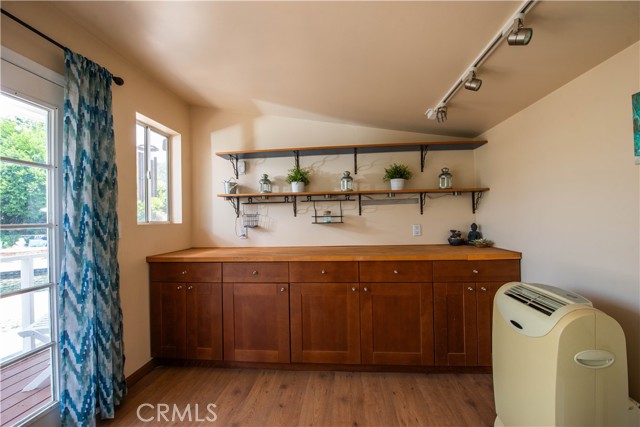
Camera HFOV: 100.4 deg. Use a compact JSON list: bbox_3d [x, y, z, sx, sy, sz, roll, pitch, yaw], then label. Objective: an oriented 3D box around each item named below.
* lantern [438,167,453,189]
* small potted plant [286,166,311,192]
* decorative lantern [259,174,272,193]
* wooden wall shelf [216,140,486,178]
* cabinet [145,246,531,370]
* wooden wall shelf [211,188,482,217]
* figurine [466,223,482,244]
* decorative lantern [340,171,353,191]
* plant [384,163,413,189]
[{"bbox_3d":[1.164,-0.314,2.468,0.127,0.210,0.127,-1,-1,4],"label":"lantern"},{"bbox_3d":[-0.201,-0.316,2.573,0.240,0.267,0.233,-1,-1,4],"label":"small potted plant"},{"bbox_3d":[-0.528,-0.280,2.601,0.127,0.210,0.127,-1,-1,4],"label":"decorative lantern"},{"bbox_3d":[0.256,-0.494,2.544,2.449,0.214,0.251,-1,-1,4],"label":"wooden wall shelf"},{"bbox_3d":[0.065,0.783,2.338,2.838,0.914,0.653,-1,-1,4],"label":"cabinet"},{"bbox_3d":[0.269,-0.084,2.537,2.447,0.214,0.251,-1,-1,4],"label":"wooden wall shelf"},{"bbox_3d":[1.423,0.202,2.457,0.155,0.203,0.100,-2,-1,31],"label":"figurine"},{"bbox_3d":[0.258,-0.296,2.539,0.127,0.210,0.127,-1,-1,4],"label":"decorative lantern"},{"bbox_3d":[0.733,-0.333,2.499,0.268,0.265,0.260,-1,-1,4],"label":"plant"}]

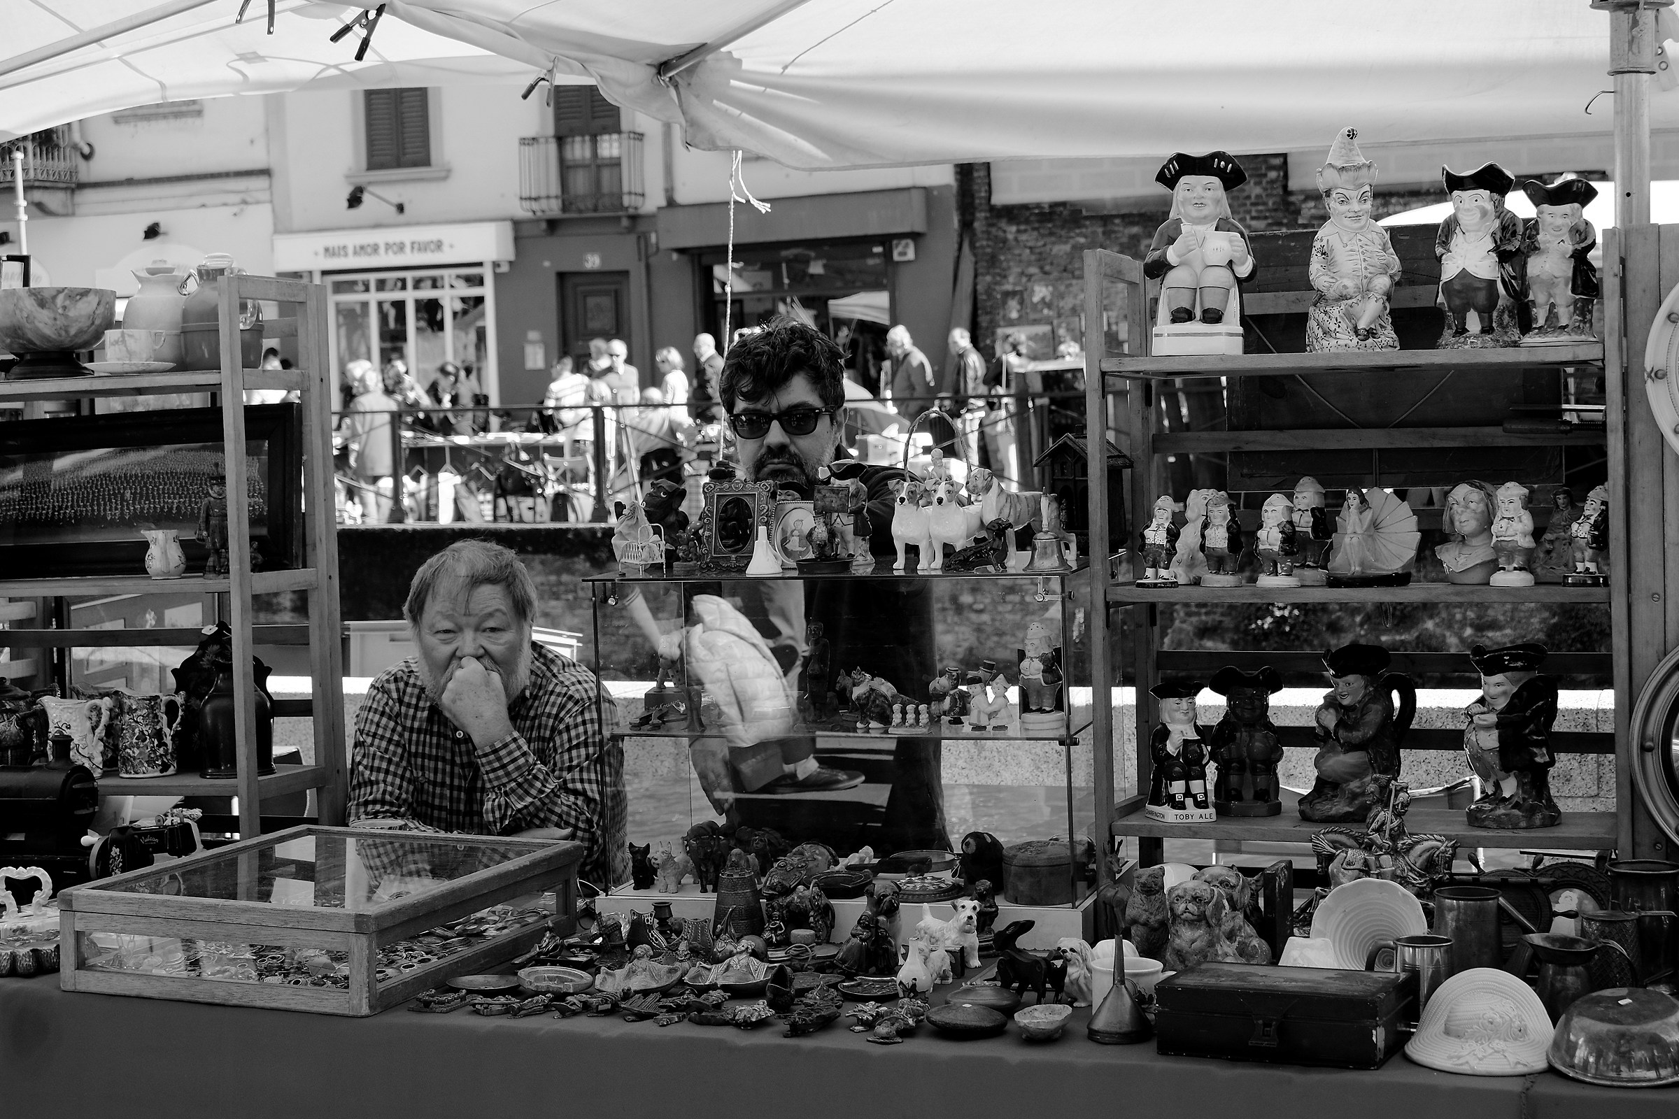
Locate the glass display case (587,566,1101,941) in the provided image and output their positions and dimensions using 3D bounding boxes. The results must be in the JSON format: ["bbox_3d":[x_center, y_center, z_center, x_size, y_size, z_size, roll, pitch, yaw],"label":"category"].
[{"bbox_3d":[0.043,0.265,3.869,0.700,0.505,0.390,-1,3,17],"label":"glass display case"}]

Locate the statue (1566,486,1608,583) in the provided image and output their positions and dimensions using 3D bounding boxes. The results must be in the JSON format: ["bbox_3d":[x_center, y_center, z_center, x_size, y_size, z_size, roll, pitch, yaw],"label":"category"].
[{"bbox_3d":[0.963,-0.030,3.481,0.057,0.129,0.057,-4,4,-33],"label":"statue"}]

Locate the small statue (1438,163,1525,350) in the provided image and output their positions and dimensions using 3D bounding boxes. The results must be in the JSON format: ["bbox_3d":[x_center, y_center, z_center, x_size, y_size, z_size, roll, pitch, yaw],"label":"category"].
[{"bbox_3d":[0.819,-0.388,3.450,0.106,0.239,0.118,0,4,28],"label":"small statue"}]

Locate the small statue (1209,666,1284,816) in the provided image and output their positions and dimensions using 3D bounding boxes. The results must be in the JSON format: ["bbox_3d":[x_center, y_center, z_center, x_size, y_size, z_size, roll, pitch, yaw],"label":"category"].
[{"bbox_3d":[0.560,0.250,3.718,0.104,0.206,0.095,-1,3,11],"label":"small statue"}]

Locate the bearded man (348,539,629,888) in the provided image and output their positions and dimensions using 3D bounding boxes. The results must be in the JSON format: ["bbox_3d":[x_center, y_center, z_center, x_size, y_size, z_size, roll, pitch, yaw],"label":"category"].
[{"bbox_3d":[-0.498,0.605,3.900,0.490,1.270,0.720,-1,3,3],"label":"bearded man"}]

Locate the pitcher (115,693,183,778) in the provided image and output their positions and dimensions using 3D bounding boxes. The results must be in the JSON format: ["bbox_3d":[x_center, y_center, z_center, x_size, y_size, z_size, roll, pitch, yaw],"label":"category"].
[{"bbox_3d":[-1.139,0.282,4.433,0.122,0.129,0.097,-1,2,10],"label":"pitcher"}]

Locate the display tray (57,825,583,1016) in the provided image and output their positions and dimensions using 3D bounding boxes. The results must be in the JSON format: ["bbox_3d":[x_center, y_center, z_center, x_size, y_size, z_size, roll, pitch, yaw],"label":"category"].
[{"bbox_3d":[-0.641,0.449,3.421,0.437,0.119,0.508,0,4,24],"label":"display tray"}]

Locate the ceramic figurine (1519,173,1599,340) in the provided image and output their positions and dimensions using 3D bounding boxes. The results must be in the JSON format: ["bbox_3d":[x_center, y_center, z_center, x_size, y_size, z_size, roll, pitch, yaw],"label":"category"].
[{"bbox_3d":[0.909,-0.379,3.410,0.098,0.211,0.106,0,4,23],"label":"ceramic figurine"}]

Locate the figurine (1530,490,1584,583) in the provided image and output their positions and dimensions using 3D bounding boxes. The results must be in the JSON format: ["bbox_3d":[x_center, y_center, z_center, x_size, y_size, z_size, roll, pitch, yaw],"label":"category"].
[{"bbox_3d":[0.975,-0.035,3.671,0.073,0.126,0.070,-1,2,18],"label":"figurine"}]

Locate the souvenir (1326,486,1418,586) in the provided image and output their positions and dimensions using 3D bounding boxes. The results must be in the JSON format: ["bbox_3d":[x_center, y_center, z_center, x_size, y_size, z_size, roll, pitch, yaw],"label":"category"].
[{"bbox_3d":[0.715,-0.032,3.621,0.127,0.133,0.060,-1,2,16],"label":"souvenir"}]

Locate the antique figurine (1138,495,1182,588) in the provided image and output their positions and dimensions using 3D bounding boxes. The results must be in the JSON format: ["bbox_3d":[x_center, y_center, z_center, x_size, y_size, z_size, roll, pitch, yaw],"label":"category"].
[{"bbox_3d":[0.418,-0.024,3.551,0.055,0.121,0.058,-1,3,5],"label":"antique figurine"}]

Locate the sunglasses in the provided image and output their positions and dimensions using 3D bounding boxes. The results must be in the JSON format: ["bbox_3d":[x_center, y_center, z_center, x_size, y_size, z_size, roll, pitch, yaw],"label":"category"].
[{"bbox_3d":[-0.081,-0.207,4.087,0.145,0.048,0.145,-4,2,10],"label":"sunglasses"}]

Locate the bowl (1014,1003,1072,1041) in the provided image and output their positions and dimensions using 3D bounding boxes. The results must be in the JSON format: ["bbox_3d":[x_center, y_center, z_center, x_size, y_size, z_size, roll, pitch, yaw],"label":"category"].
[{"bbox_3d":[0.225,0.512,2.990,0.064,0.027,0.066,-2,3,0],"label":"bowl"}]

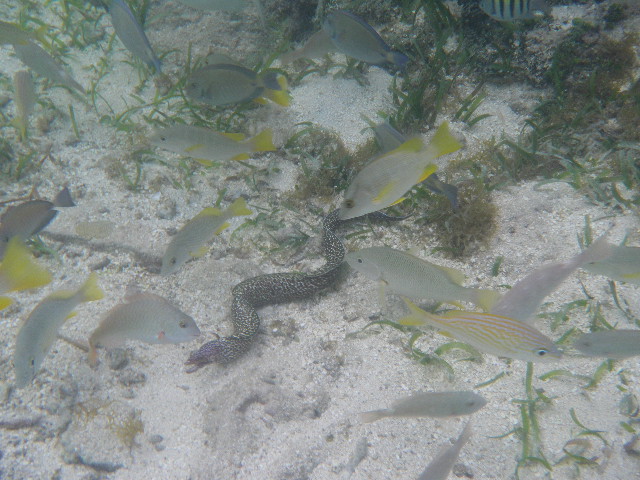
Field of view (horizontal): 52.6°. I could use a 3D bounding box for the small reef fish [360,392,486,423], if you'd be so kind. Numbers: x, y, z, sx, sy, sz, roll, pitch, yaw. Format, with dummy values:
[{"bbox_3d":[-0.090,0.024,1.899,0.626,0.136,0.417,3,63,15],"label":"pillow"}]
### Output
[{"bbox_3d":[0.179,0.288,1.120,0.218,0.059,0.030,-6,44,-3],"label":"small reef fish"}]

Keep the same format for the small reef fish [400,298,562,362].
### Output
[{"bbox_3d":[0.262,0.147,1.050,0.260,0.078,0.036,16,46,9],"label":"small reef fish"}]

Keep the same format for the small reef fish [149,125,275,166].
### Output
[{"bbox_3d":[-0.243,-0.214,1.450,0.277,0.083,0.039,3,44,2],"label":"small reef fish"}]

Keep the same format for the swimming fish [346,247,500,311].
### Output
[{"bbox_3d":[0.195,0.073,1.220,0.295,0.091,0.041,15,46,9],"label":"swimming fish"}]

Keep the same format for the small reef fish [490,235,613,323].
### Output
[{"bbox_3d":[0.422,0.073,1.180,0.294,0.088,0.044,-32,51,-15],"label":"small reef fish"}]

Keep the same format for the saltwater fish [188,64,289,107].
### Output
[{"bbox_3d":[-0.202,-0.372,1.550,0.234,0.108,0.033,-6,44,-4],"label":"saltwater fish"}]

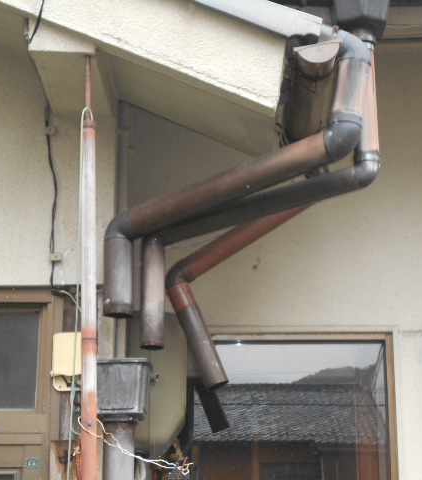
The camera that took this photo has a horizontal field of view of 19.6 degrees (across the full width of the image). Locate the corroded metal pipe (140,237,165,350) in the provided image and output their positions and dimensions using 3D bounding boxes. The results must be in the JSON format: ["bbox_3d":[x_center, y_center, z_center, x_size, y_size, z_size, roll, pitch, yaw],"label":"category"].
[{"bbox_3d":[-0.151,0.134,3.190,0.061,0.298,0.061,0,-19,0],"label":"corroded metal pipe"}]

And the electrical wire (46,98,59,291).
[{"bbox_3d":[-0.447,-0.138,3.411,0.046,0.550,0.020,0,-19,0],"label":"electrical wire"}]

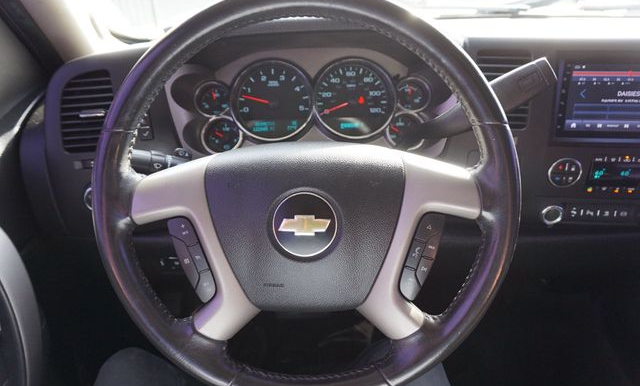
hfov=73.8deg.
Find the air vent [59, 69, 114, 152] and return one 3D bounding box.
[{"bbox_3d":[-0.297,-0.104,0.554,0.061,0.104,0.040,-8,10,-16],"label":"air vent"}]

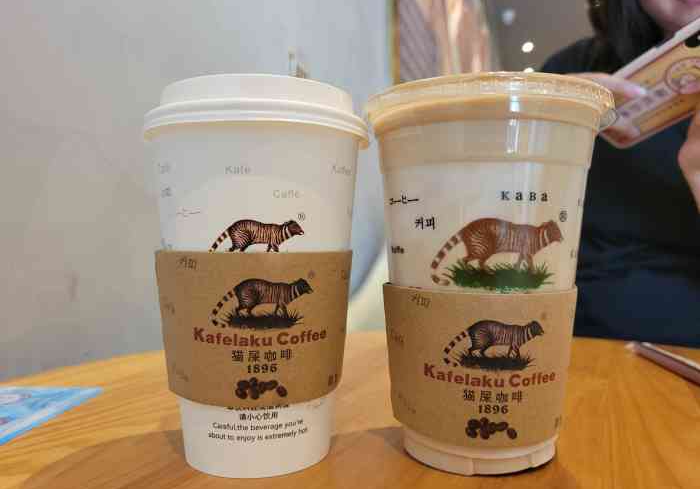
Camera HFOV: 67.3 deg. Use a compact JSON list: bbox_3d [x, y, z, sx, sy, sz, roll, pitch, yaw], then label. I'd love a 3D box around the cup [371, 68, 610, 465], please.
[{"bbox_3d":[0.058,0.014,0.236,0.102,0.151,0.102,1,2,0],"label":"cup"}]

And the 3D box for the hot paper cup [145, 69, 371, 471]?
[{"bbox_3d":[-0.039,0.013,0.229,0.093,0.150,0.093,1,2,0],"label":"hot paper cup"}]

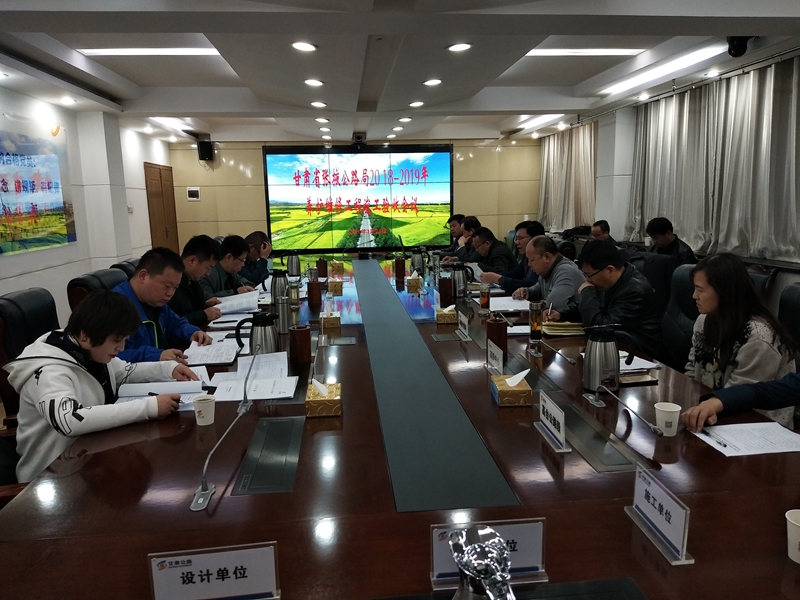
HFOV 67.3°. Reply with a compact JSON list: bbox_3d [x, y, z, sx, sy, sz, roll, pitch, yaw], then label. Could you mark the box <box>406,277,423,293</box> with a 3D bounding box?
[{"bbox_3d":[0.124,-0.152,5.007,0.112,0.056,0.168,0,9,7],"label":"box"}]

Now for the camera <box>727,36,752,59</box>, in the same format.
[{"bbox_3d":[2.299,-1.699,4.084,0.140,0.165,0.140,-2,9,-5],"label":"camera"}]

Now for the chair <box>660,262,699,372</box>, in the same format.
[{"bbox_3d":[1.295,0.375,3.083,0.700,1.090,0.640,-2,9,-5],"label":"chair"}]

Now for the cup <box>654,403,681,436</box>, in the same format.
[{"bbox_3d":[0.789,0.354,1.757,0.071,0.085,0.071,-1,9,0],"label":"cup"}]

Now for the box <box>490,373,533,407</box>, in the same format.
[{"bbox_3d":[0.393,0.318,2.107,0.109,0.056,0.162,-1,9,1],"label":"box"}]

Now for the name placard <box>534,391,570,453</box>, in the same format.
[{"bbox_3d":[0.437,0.342,1.723,0.045,0.110,0.209,-2,9,-5],"label":"name placard"}]

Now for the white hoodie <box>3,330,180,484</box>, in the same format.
[{"bbox_3d":[-1.097,0.379,2.091,0.580,0.560,0.600,-3,9,-8],"label":"white hoodie"}]

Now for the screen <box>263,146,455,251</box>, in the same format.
[{"bbox_3d":[-0.665,-1.706,10.201,3.170,1.760,0.120,-2,9,-5],"label":"screen"}]

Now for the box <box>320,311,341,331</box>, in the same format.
[{"bbox_3d":[-0.392,0.111,3.392,0.111,0.058,0.170,-2,9,-5],"label":"box"}]

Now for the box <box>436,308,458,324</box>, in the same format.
[{"bbox_3d":[0.263,0.095,3.542,0.113,0.054,0.195,-2,9,-5],"label":"box"}]

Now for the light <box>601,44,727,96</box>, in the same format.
[{"bbox_3d":[2.237,-2.004,5.331,0.190,0.060,2.000,-2,9,-5],"label":"light"}]

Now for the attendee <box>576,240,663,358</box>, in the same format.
[{"bbox_3d":[1.070,0.306,3.102,0.640,1.230,0.540,0,9,6],"label":"attendee"}]

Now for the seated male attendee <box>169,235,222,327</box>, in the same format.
[{"bbox_3d":[-1.175,0.247,3.690,0.740,1.275,0.560,-1,9,5],"label":"seated male attendee"}]

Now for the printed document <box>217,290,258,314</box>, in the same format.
[{"bbox_3d":[-0.974,0.018,3.625,0.275,0.050,0.210,-8,28,-2],"label":"printed document"}]

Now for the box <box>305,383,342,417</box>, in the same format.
[{"bbox_3d":[-0.256,0.341,2.047,0.112,0.056,0.168,-2,9,-5],"label":"box"}]

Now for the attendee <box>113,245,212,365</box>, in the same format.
[{"bbox_3d":[-1.083,0.385,2.836,0.720,1.270,0.580,0,9,10],"label":"attendee"}]

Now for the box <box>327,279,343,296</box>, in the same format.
[{"bbox_3d":[-0.532,-0.131,4.960,0.112,0.056,0.168,-2,9,-5],"label":"box"}]

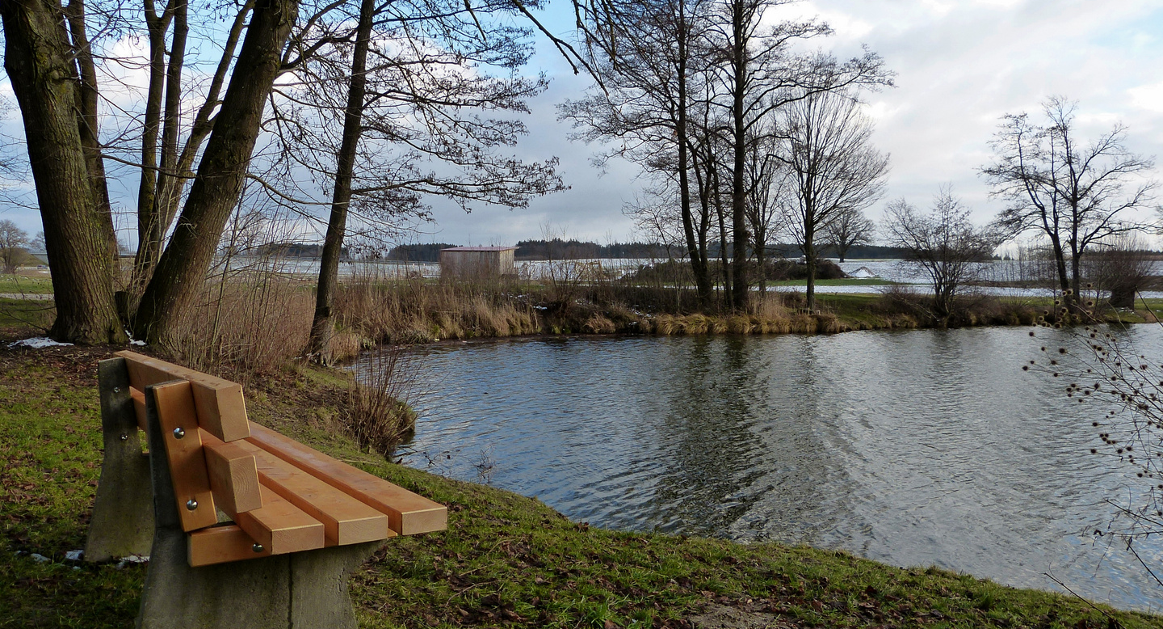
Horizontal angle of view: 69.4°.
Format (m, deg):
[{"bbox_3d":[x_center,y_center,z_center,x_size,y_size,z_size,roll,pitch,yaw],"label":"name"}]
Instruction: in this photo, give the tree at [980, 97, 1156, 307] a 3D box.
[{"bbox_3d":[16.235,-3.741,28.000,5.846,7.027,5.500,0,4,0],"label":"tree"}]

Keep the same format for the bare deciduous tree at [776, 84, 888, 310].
[{"bbox_3d":[8.047,-3.768,27.000,3.563,7.273,3.600,0,4,0],"label":"bare deciduous tree"}]

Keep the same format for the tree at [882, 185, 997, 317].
[{"bbox_3d":[11.324,-1.921,26.500,3.583,4.099,3.500,0,4,0],"label":"tree"}]

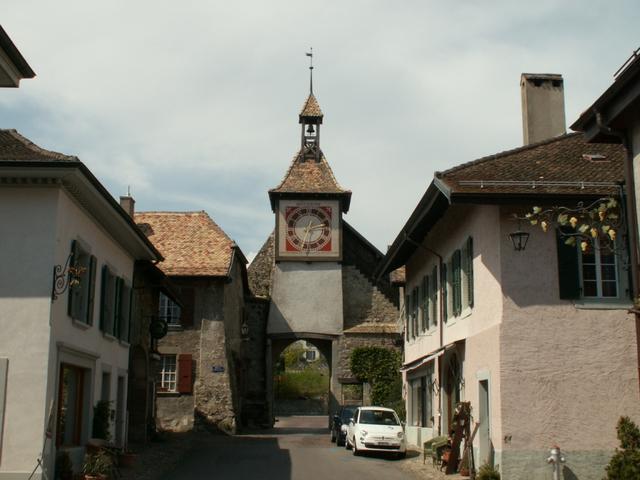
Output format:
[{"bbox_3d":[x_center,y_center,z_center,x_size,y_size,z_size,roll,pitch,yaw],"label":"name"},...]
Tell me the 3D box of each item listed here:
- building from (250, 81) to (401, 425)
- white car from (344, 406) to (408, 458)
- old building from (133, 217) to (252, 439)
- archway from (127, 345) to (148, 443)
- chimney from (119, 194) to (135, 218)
[{"bbox_3d":[0.320,0.513,47.150,8.292,20.182,5.500,0,-11,0],"label":"building"},{"bbox_3d":[1.796,6.144,26.290,1.660,1.490,3.550,1,-11,-3],"label":"white car"},{"bbox_3d":[-7.357,4.046,42.381,7.400,11.466,9.000,0,-11,1],"label":"old building"},{"bbox_3d":[-6.729,5.669,29.937,0.450,3.535,3.100,1,-11,-2],"label":"archway"},{"bbox_3d":[-9.972,-1.419,42.229,0.600,1.500,0.900,0,-11,1],"label":"chimney"}]

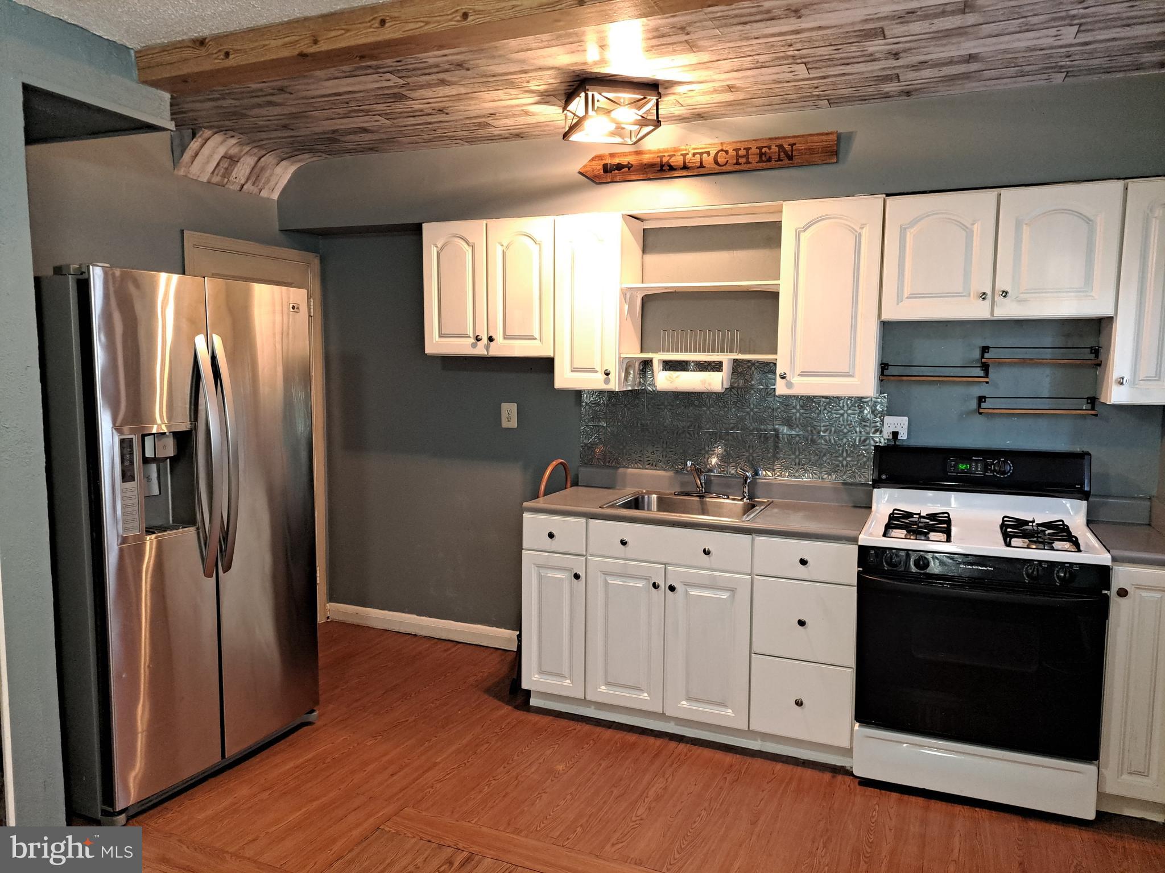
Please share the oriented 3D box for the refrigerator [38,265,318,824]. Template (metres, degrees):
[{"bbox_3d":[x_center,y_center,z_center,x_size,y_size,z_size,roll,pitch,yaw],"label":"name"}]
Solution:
[{"bbox_3d":[-1.625,0.333,3.084,0.850,1.800,0.895,3,6,25],"label":"refrigerator"}]

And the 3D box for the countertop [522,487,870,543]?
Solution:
[{"bbox_3d":[0.500,0.318,3.485,1.392,0.040,0.635,3,6,22],"label":"countertop"}]

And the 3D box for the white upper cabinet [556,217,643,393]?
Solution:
[{"bbox_3d":[0.081,-0.596,3.695,0.305,0.759,0.344,3,6,23],"label":"white upper cabinet"}]

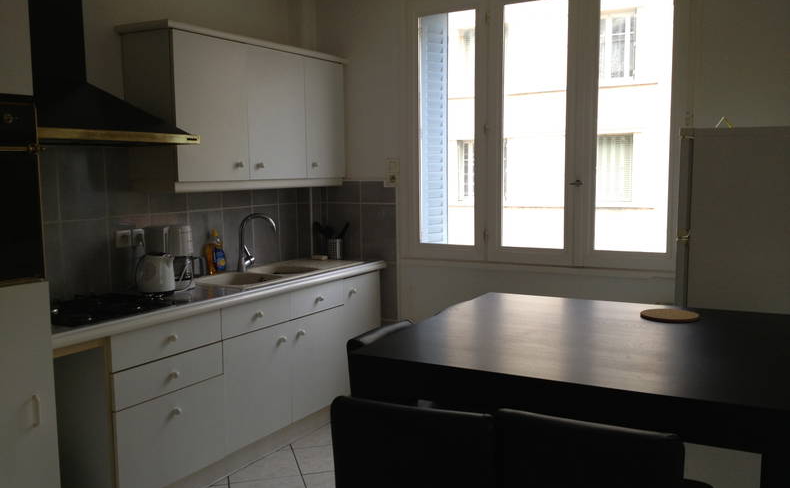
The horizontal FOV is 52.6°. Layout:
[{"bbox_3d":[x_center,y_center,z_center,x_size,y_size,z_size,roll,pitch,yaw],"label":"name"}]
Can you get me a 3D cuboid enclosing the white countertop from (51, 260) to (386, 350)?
[{"bbox_3d":[-0.841,0.217,3.769,0.584,0.049,2.318,2,6,28],"label":"white countertop"}]

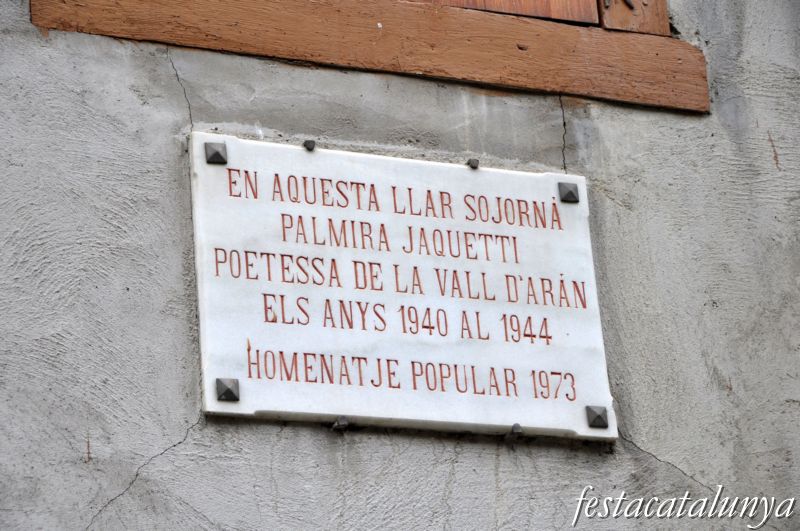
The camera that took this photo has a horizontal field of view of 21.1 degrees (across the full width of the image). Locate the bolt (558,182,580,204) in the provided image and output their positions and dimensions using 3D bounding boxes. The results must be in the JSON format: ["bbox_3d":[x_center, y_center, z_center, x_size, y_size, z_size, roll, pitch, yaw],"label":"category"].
[{"bbox_3d":[0.247,-0.106,3.123,0.029,0.029,0.009,5,-25,-22],"label":"bolt"}]

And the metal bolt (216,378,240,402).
[{"bbox_3d":[-0.221,0.160,2.783,0.029,0.029,0.009,5,-25,-22],"label":"metal bolt"}]

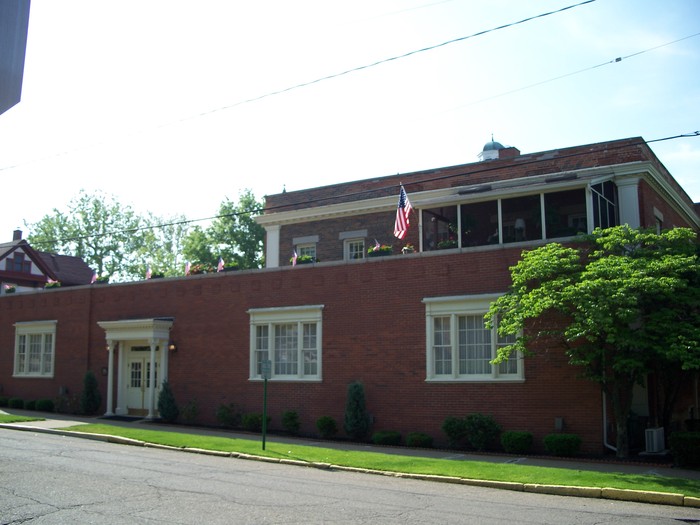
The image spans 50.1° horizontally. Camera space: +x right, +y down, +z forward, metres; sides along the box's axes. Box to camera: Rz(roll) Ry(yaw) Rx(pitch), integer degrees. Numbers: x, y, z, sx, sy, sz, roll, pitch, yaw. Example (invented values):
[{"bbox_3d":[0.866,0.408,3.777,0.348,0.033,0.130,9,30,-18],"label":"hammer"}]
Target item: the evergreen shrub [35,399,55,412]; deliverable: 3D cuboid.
[{"bbox_3d":[-11.458,5.372,28.108,0.720,0.520,0.720,-5,-9,31],"label":"evergreen shrub"}]

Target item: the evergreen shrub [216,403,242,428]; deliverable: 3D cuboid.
[{"bbox_3d":[-3.761,4.775,23.353,0.787,0.820,0.787,0,-8,0],"label":"evergreen shrub"}]

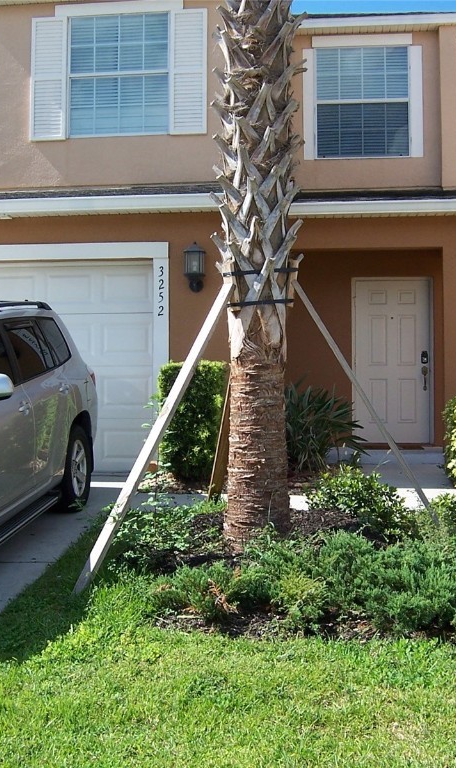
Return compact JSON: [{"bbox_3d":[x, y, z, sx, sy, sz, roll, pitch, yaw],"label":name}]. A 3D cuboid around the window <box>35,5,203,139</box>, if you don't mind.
[{"bbox_3d":[-1.266,-3.614,11.290,2.060,1.560,0.120,0,0,6],"label":"window"}]

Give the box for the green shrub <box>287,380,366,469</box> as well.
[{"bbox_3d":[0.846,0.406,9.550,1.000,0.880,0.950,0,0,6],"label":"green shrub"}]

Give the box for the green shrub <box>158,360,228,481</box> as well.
[{"bbox_3d":[-0.323,0.347,9.400,0.650,1.120,0.650,0,0,6],"label":"green shrub"}]

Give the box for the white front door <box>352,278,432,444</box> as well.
[{"bbox_3d":[2.068,-0.289,12.250,0.990,2.080,0.120,0,0,6],"label":"white front door"}]

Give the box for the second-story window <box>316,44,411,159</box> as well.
[{"bbox_3d":[1.721,-3.608,12.490,1.220,1.430,0.100,0,0,6],"label":"second-story window"}]

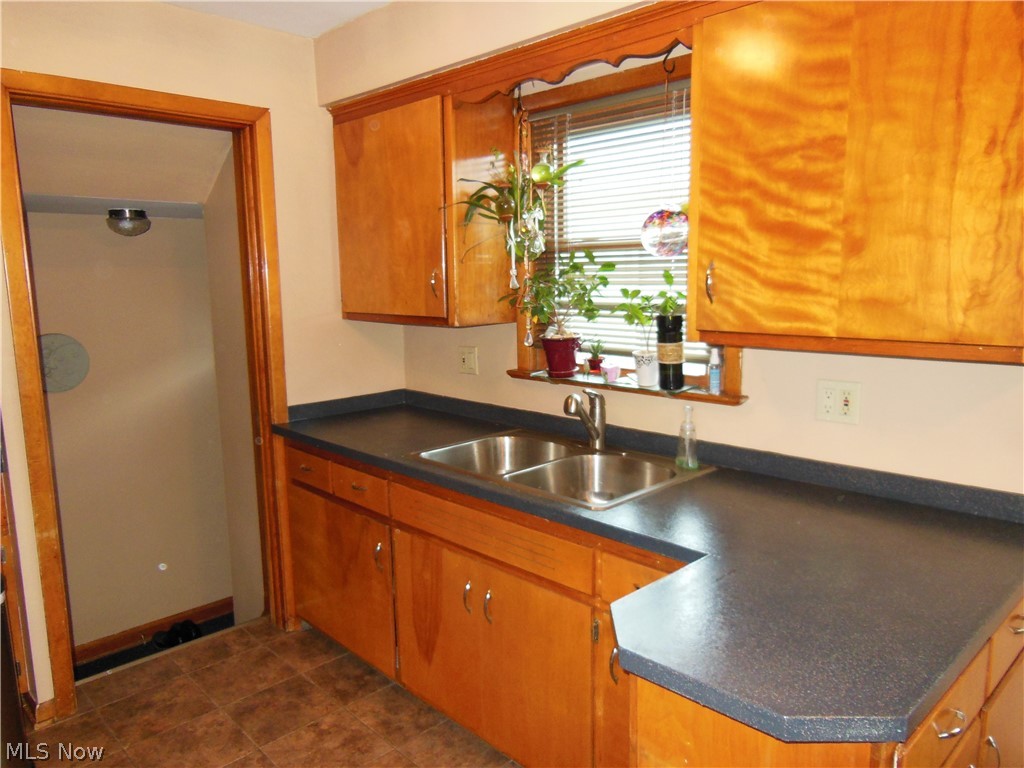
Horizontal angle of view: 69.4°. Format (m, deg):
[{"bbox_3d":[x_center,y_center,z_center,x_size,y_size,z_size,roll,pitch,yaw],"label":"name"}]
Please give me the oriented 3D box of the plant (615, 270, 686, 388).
[{"bbox_3d":[0.455,-0.182,2.369,0.136,0.378,0.245,-9,11,-43],"label":"plant"}]

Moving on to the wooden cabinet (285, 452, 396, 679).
[{"bbox_3d":[-0.438,0.618,3.022,0.624,0.741,0.736,-9,11,-43],"label":"wooden cabinet"}]

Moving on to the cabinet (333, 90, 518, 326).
[{"bbox_3d":[-0.351,-0.652,2.950,0.318,0.805,0.772,-9,11,-43],"label":"cabinet"}]

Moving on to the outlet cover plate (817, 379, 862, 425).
[{"bbox_3d":[0.877,0.048,1.988,0.009,0.113,0.115,-9,11,-43],"label":"outlet cover plate"}]

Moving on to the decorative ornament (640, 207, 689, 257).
[{"bbox_3d":[0.417,-0.411,2.006,0.128,0.130,0.128,-1,8,0],"label":"decorative ornament"}]

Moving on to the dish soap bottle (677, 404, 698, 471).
[{"bbox_3d":[0.528,0.152,2.214,0.065,0.196,0.065,-1,8,0],"label":"dish soap bottle"}]

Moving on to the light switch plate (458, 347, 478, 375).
[{"bbox_3d":[-0.179,-0.098,3.084,0.009,0.114,0.114,-9,11,-43],"label":"light switch plate"}]

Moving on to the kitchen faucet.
[{"bbox_3d":[0.233,0.124,2.379,0.057,0.207,0.211,4,10,32],"label":"kitchen faucet"}]

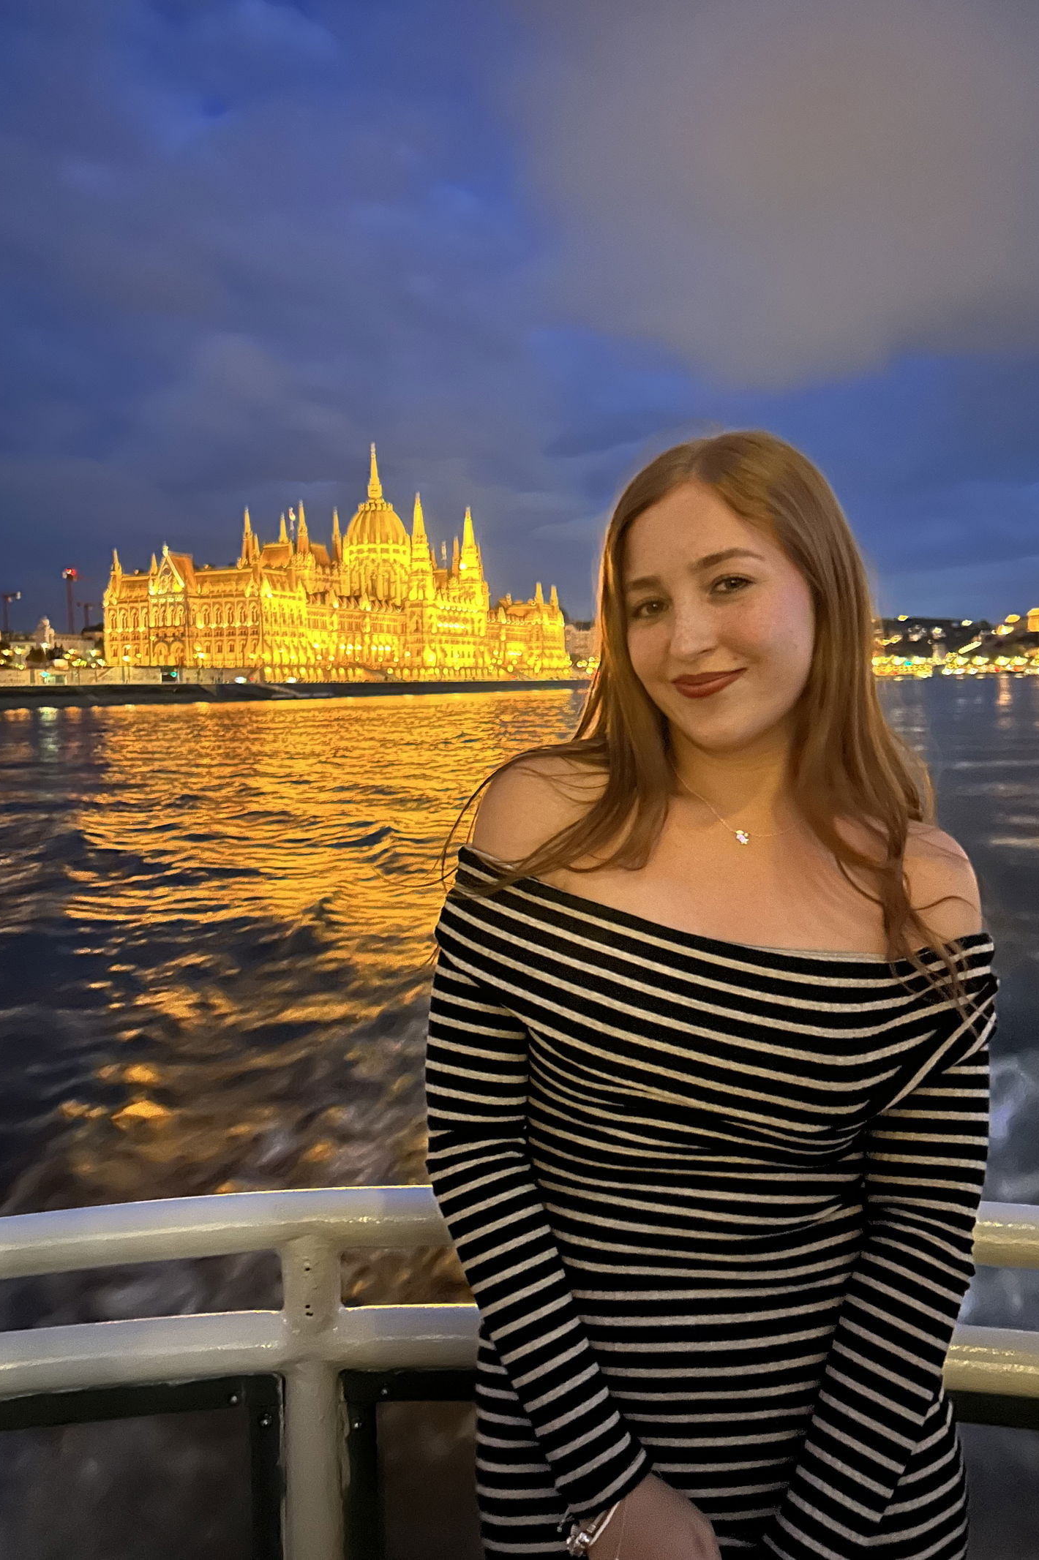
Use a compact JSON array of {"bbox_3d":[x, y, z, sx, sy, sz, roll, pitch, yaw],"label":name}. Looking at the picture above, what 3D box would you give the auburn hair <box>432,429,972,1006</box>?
[{"bbox_3d":[0.145,-0.050,0.940,0.400,0.440,0.250,1,6,17],"label":"auburn hair"}]

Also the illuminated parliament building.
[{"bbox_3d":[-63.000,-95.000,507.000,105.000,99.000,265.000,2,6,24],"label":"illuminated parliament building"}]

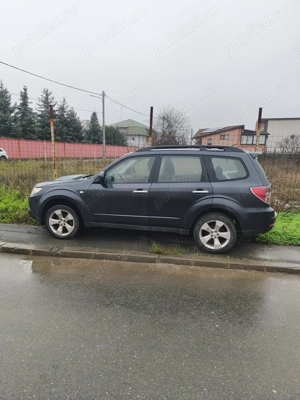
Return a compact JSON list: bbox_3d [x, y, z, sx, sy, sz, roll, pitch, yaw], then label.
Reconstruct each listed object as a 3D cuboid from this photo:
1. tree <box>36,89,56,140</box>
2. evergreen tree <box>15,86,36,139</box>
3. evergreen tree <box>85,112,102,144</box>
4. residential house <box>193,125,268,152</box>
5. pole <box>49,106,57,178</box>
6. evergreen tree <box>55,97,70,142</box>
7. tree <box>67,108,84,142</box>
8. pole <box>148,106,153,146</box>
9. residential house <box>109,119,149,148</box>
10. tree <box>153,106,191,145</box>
[{"bbox_3d":[-14.327,-10.360,37.337,3.400,9.903,3.400,1,10,0],"label":"tree"},{"bbox_3d":[-15.631,-9.531,33.934,3.500,9.374,3.500,1,10,0],"label":"evergreen tree"},{"bbox_3d":[-10.110,-11.341,47.806,3.400,8.444,3.400,1,10,0],"label":"evergreen tree"},{"bbox_3d":[13.850,-9.459,46.002,12.000,6.451,9.000,3,10,9],"label":"residential house"},{"bbox_3d":[-2.896,-1.329,7.983,0.085,2.870,0.085,1,10,0],"label":"pole"},{"bbox_3d":[-12.976,-10.604,40.334,3.200,9.419,3.200,1,10,0],"label":"evergreen tree"},{"bbox_3d":[-12.219,-10.574,43.381,3.200,8.352,3.200,1,10,0],"label":"tree"},{"bbox_3d":[0.022,-1.227,7.808,0.085,2.870,0.085,1,10,0],"label":"pole"},{"bbox_3d":[-5.024,-14.650,64.464,10.500,9.631,10.000,4,10,14],"label":"residential house"},{"bbox_3d":[3.446,-10.904,44.779,6.400,9.276,6.400,1,10,0],"label":"tree"}]

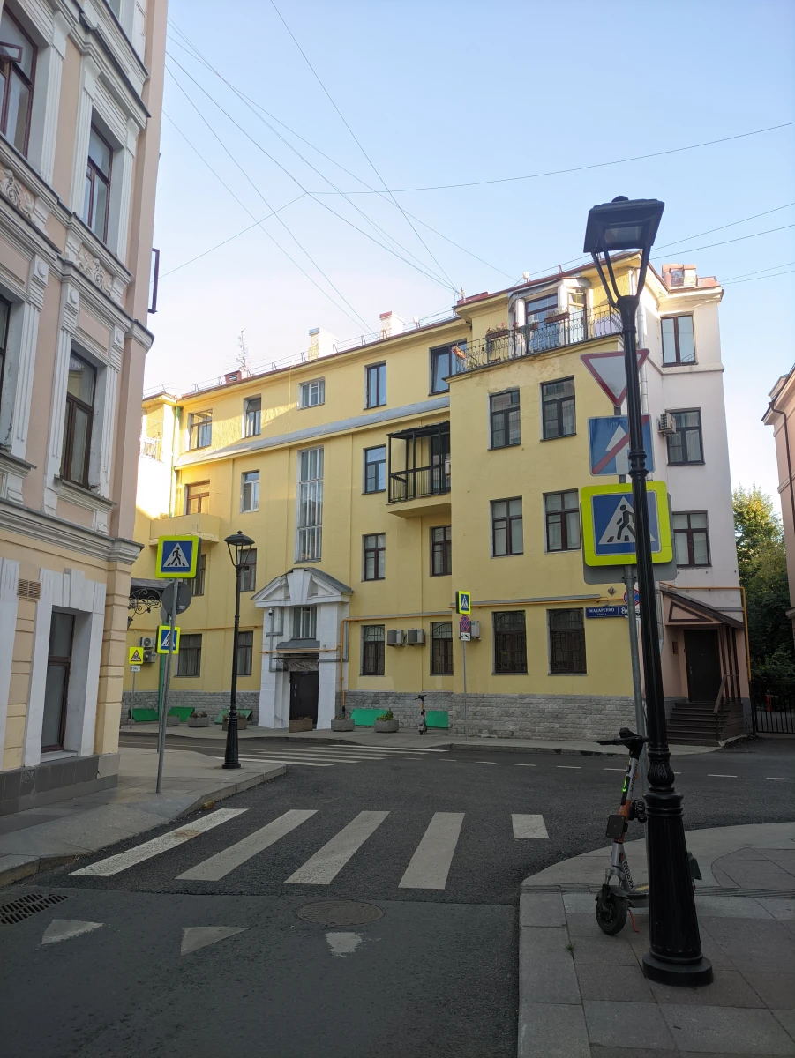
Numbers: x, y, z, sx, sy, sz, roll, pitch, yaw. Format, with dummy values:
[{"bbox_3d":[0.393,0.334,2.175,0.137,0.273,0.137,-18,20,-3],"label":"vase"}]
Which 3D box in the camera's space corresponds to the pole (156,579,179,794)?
[{"bbox_3d":[-3.630,2.296,11.996,0.080,3.500,0.080,0,-11,0],"label":"pole"}]

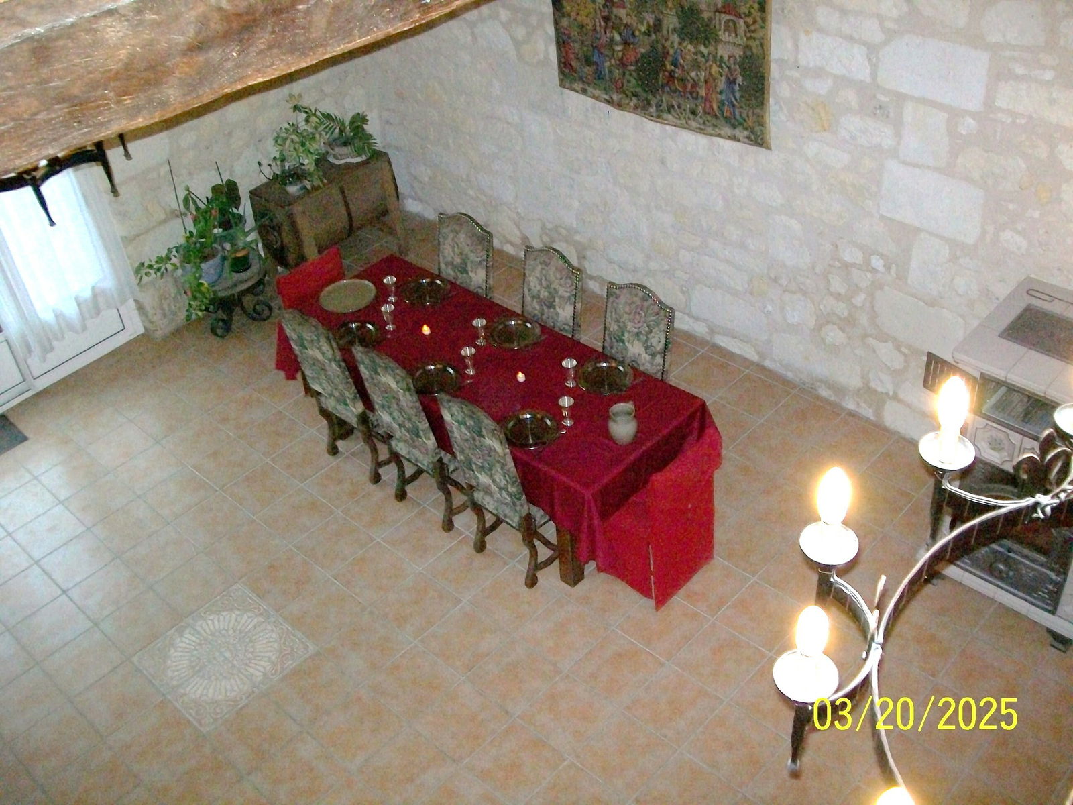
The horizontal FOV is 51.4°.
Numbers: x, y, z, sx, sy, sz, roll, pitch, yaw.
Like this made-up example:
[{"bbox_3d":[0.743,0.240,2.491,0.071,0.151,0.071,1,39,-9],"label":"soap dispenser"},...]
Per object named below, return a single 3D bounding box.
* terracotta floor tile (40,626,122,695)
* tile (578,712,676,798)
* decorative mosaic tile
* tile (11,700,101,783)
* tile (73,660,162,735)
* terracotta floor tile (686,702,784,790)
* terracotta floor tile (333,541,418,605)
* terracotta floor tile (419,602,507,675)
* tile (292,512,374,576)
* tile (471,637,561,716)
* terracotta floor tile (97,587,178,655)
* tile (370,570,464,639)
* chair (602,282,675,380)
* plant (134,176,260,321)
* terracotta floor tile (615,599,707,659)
[{"bbox_3d":[-2.206,1.265,5.441,0.321,0.010,0.321,28,49,34],"label":"terracotta floor tile"},{"bbox_3d":[0.388,1.529,4.831,0.321,0.010,0.321,28,49,34],"label":"tile"},{"bbox_3d":[-1.521,1.223,5.417,0.656,0.010,0.656,28,49,34],"label":"decorative mosaic tile"},{"bbox_3d":[-2.162,1.531,5.023,0.332,0.012,0.332,28,49,35],"label":"tile"},{"bbox_3d":[-1.954,1.383,5.204,0.332,0.012,0.332,28,49,35],"label":"tile"},{"bbox_3d":[0.849,1.460,4.736,0.325,0.010,0.325,28,49,35],"label":"terracotta floor tile"},{"bbox_3d":[-0.825,0.869,5.689,0.330,0.010,0.330,28,49,35],"label":"terracotta floor tile"},{"bbox_3d":[-0.347,1.145,5.395,0.321,0.010,0.321,28,49,34],"label":"terracotta floor tile"},{"bbox_3d":[-1.082,0.753,5.961,0.321,0.010,0.321,28,49,34],"label":"tile"},{"bbox_3d":[-0.101,1.274,5.207,0.321,0.010,0.321,28,49,34],"label":"tile"},{"bbox_3d":[-1.990,1.108,5.614,0.321,0.010,0.321,28,49,34],"label":"terracotta floor tile"},{"bbox_3d":[-0.583,0.996,5.497,0.330,0.010,0.330,28,49,35],"label":"tile"},{"bbox_3d":[0.385,-0.026,5.799,0.460,1.102,0.558,28,49,35],"label":"chair"},{"bbox_3d":[-2.204,-0.968,7.279,0.550,0.740,0.760,28,49,35],"label":"plant"},{"bbox_3d":[0.601,1.060,5.323,0.332,0.012,0.332,28,49,35],"label":"terracotta floor tile"}]

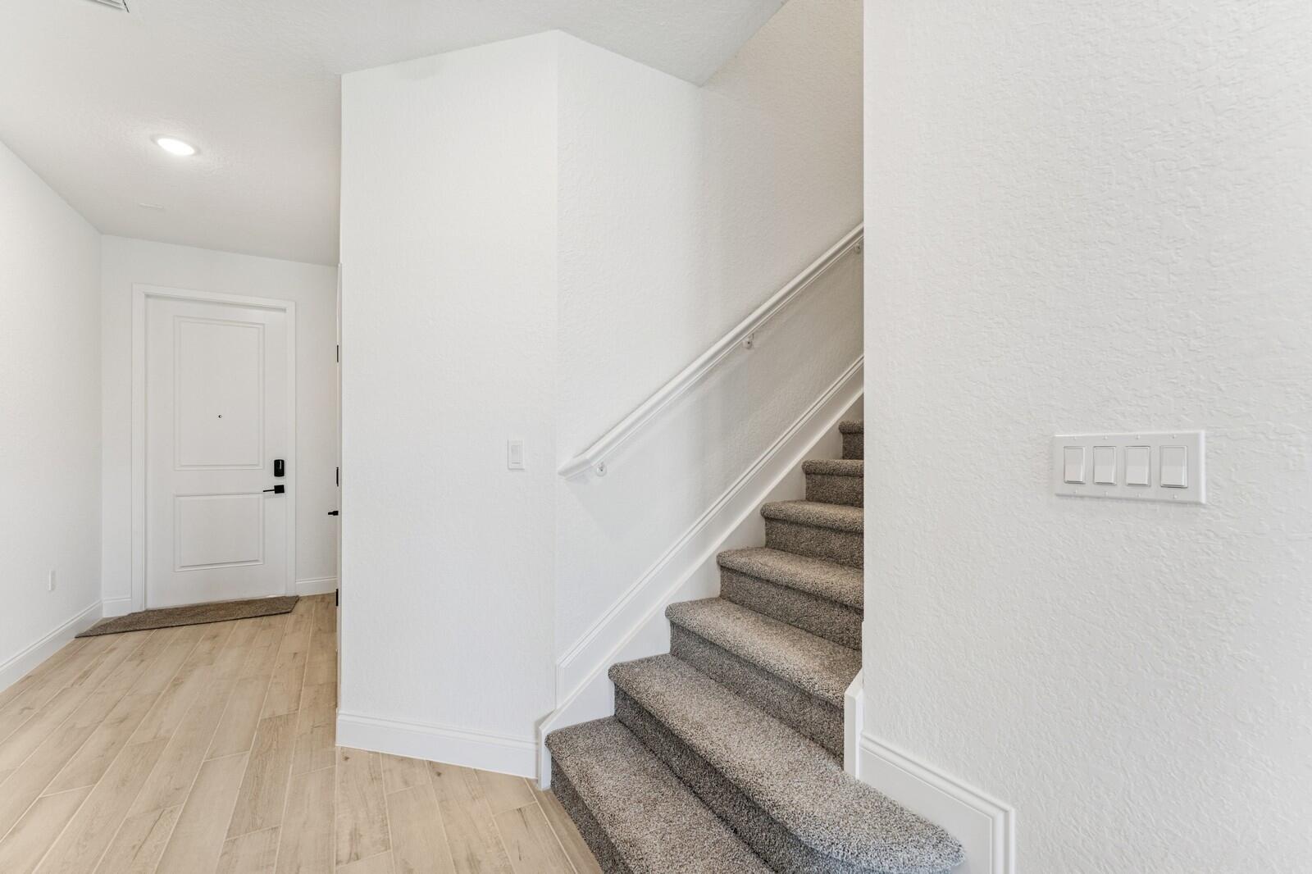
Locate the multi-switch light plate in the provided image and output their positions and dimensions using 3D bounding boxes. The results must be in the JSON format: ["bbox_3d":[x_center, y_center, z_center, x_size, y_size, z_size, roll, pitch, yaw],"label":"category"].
[{"bbox_3d":[0.824,0.052,0.902,0.010,0.115,0.208,0,0,-32],"label":"multi-switch light plate"}]

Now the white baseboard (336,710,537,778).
[{"bbox_3d":[-0.892,1.221,2.042,0.914,0.144,0.016,0,0,13],"label":"white baseboard"}]

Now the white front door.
[{"bbox_3d":[-3.400,0.121,3.989,0.880,2.380,0.050,0,0,-29],"label":"white front door"}]

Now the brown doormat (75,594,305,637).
[{"bbox_3d":[-3.338,1.304,3.753,1.144,0.012,0.460,0,0,-29],"label":"brown doormat"}]

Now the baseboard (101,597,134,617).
[{"bbox_3d":[-3.892,1.230,3.686,0.155,0.142,0.016,0,0,-29],"label":"baseboard"}]

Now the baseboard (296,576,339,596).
[{"bbox_3d":[-2.829,1.250,4.264,0.303,0.142,0.016,0,0,-29],"label":"baseboard"}]

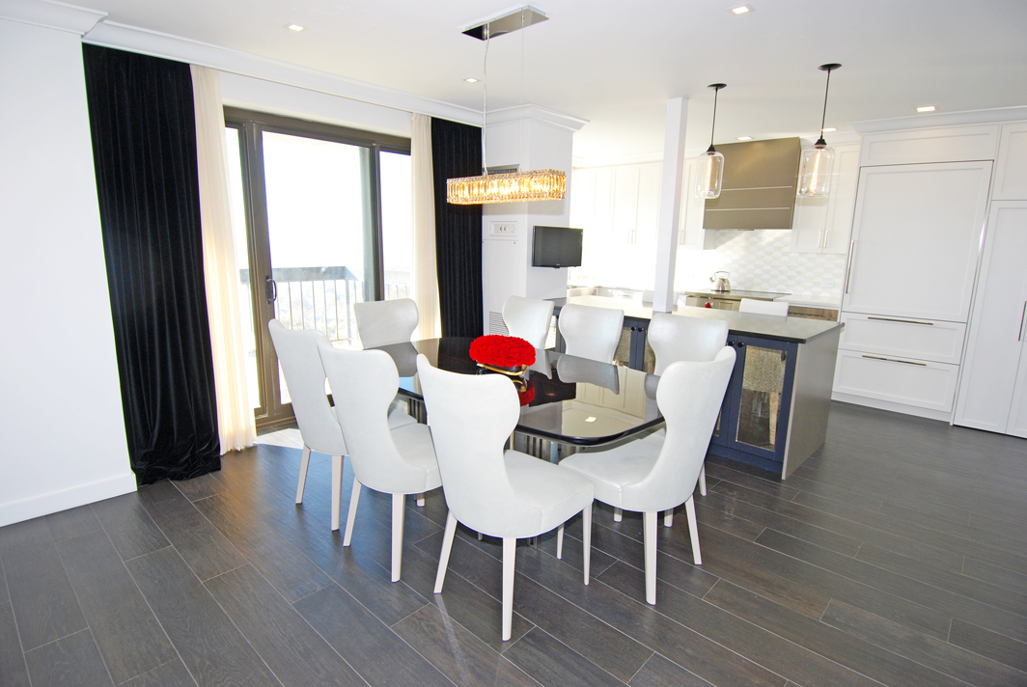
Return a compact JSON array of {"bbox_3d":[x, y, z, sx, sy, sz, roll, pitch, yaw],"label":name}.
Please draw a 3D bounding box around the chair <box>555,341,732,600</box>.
[{"bbox_3d":[0.594,0.519,2.347,0.515,1.045,0.630,-9,14,-43],"label":"chair"}]

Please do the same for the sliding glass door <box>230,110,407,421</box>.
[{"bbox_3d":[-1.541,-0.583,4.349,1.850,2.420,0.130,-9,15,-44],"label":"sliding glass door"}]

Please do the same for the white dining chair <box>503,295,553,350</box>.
[{"bbox_3d":[-0.069,0.233,3.759,0.540,1.040,0.580,11,15,41],"label":"white dining chair"}]

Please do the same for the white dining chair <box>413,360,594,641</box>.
[{"bbox_3d":[-0.011,0.548,2.135,0.515,1.045,0.630,10,14,41],"label":"white dining chair"}]

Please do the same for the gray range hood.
[{"bbox_3d":[2.660,-1.704,5.641,0.915,0.887,0.420,11,15,41],"label":"gray range hood"}]

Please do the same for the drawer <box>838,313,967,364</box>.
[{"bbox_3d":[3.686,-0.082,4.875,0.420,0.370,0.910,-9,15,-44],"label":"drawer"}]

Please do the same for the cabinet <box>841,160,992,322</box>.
[{"bbox_3d":[3.619,-0.912,4.644,0.890,1.306,0.600,11,15,41],"label":"cabinet"}]

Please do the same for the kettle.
[{"bbox_3d":[2.434,-0.727,6.018,0.245,0.232,0.205,7,13,29],"label":"kettle"}]

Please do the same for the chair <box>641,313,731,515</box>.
[{"bbox_3d":[0.883,0.394,3.053,0.515,1.045,0.630,11,14,42],"label":"chair"}]

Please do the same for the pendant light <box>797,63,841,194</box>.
[{"bbox_3d":[1.993,-1.359,3.323,0.215,0.800,0.215,11,15,41],"label":"pendant light"}]

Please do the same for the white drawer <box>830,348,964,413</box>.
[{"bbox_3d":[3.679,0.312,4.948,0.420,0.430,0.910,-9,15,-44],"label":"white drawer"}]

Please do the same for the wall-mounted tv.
[{"bbox_3d":[0.423,-0.907,4.836,0.590,0.360,0.060,-6,13,-33],"label":"wall-mounted tv"}]

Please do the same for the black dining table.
[{"bbox_3d":[-0.083,0.532,3.003,2.100,0.755,1.160,11,15,41],"label":"black dining table"}]

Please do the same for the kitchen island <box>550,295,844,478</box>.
[{"bbox_3d":[1.234,0.212,4.364,0.910,0.930,2.420,-9,15,-44],"label":"kitchen island"}]

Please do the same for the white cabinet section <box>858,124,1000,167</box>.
[{"bbox_3d":[3.627,-1.688,4.510,0.930,0.280,0.500,11,15,41],"label":"white cabinet section"}]

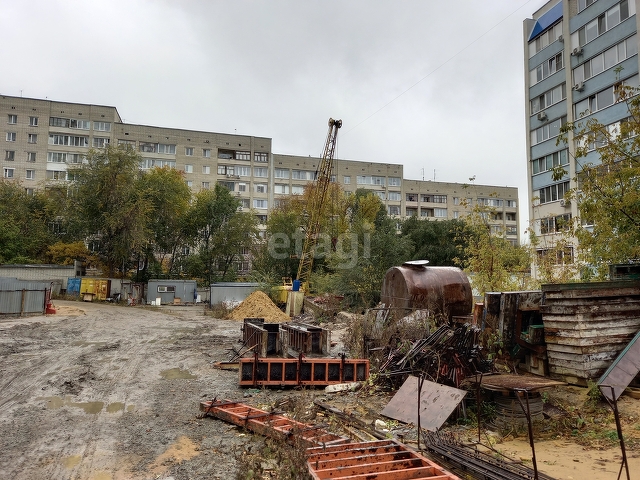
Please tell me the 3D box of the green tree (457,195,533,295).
[{"bbox_3d":[8.509,0.847,22.499,3.700,6.180,3.510,-1,-4,21],"label":"green tree"}]

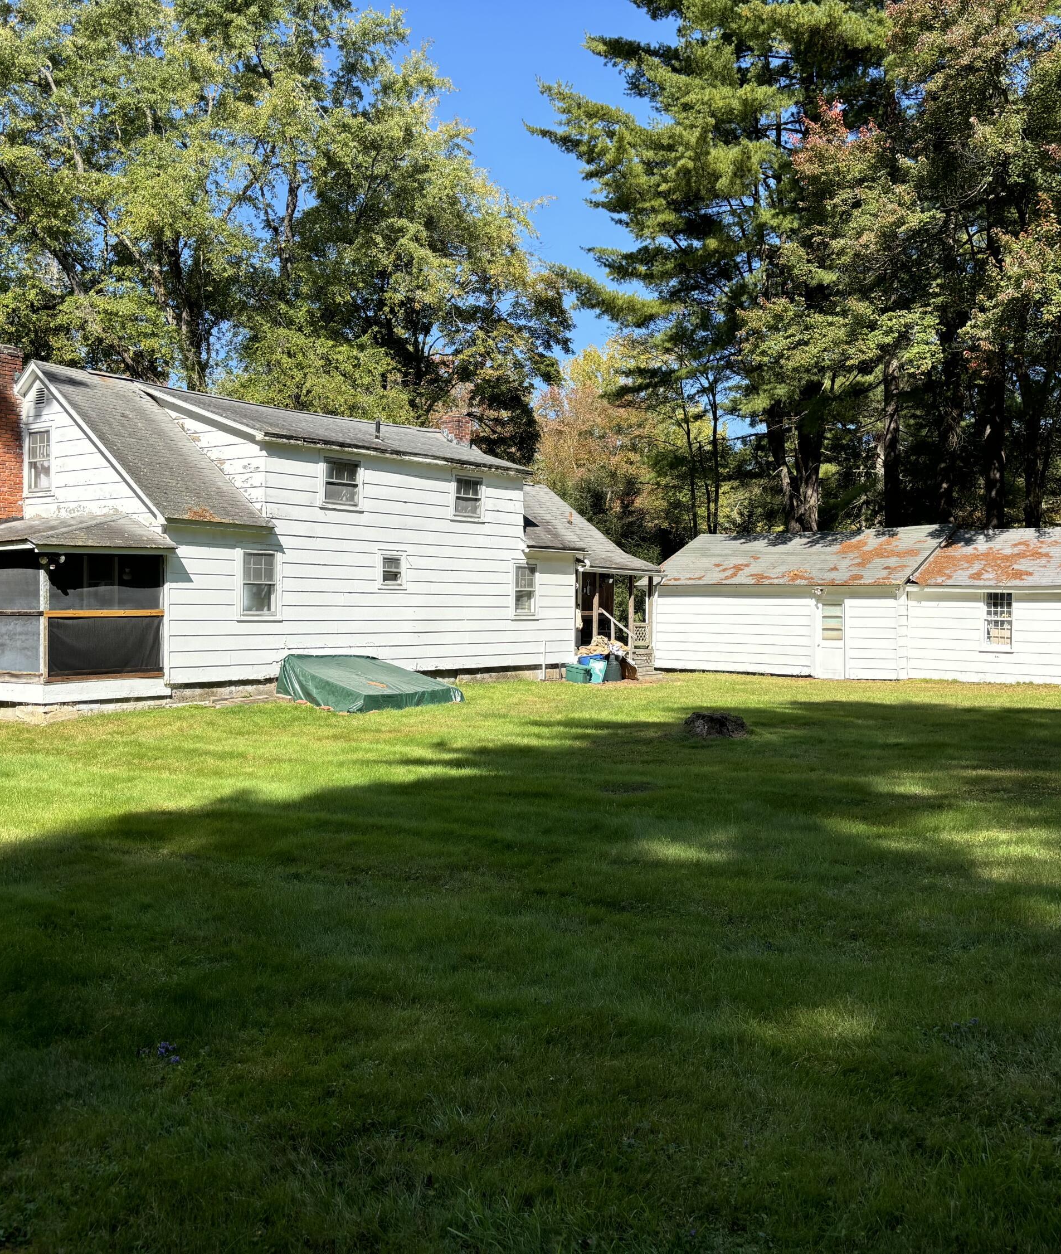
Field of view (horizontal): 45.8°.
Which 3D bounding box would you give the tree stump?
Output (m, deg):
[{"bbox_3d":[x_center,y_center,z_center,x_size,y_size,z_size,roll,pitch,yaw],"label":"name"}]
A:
[{"bbox_3d":[2.417,1.253,16.326,0.760,0.280,0.680,1,1,0],"label":"tree stump"}]

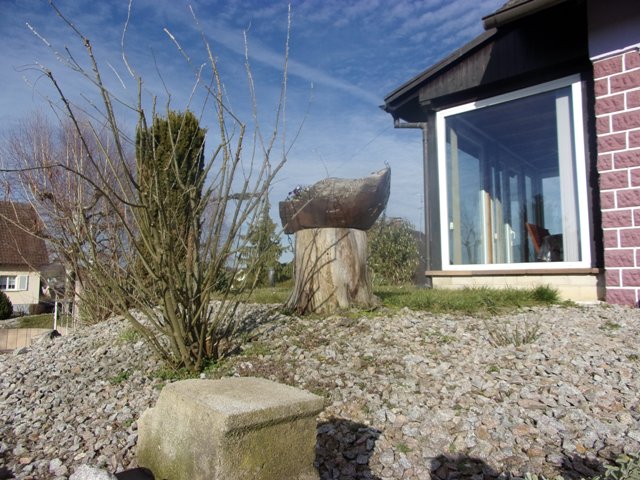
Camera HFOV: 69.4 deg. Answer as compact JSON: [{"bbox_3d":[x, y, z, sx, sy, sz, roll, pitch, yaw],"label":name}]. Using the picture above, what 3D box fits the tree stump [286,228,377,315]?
[{"bbox_3d":[0.107,0.285,4.270,0.820,0.730,0.780,-1,-4,0],"label":"tree stump"}]

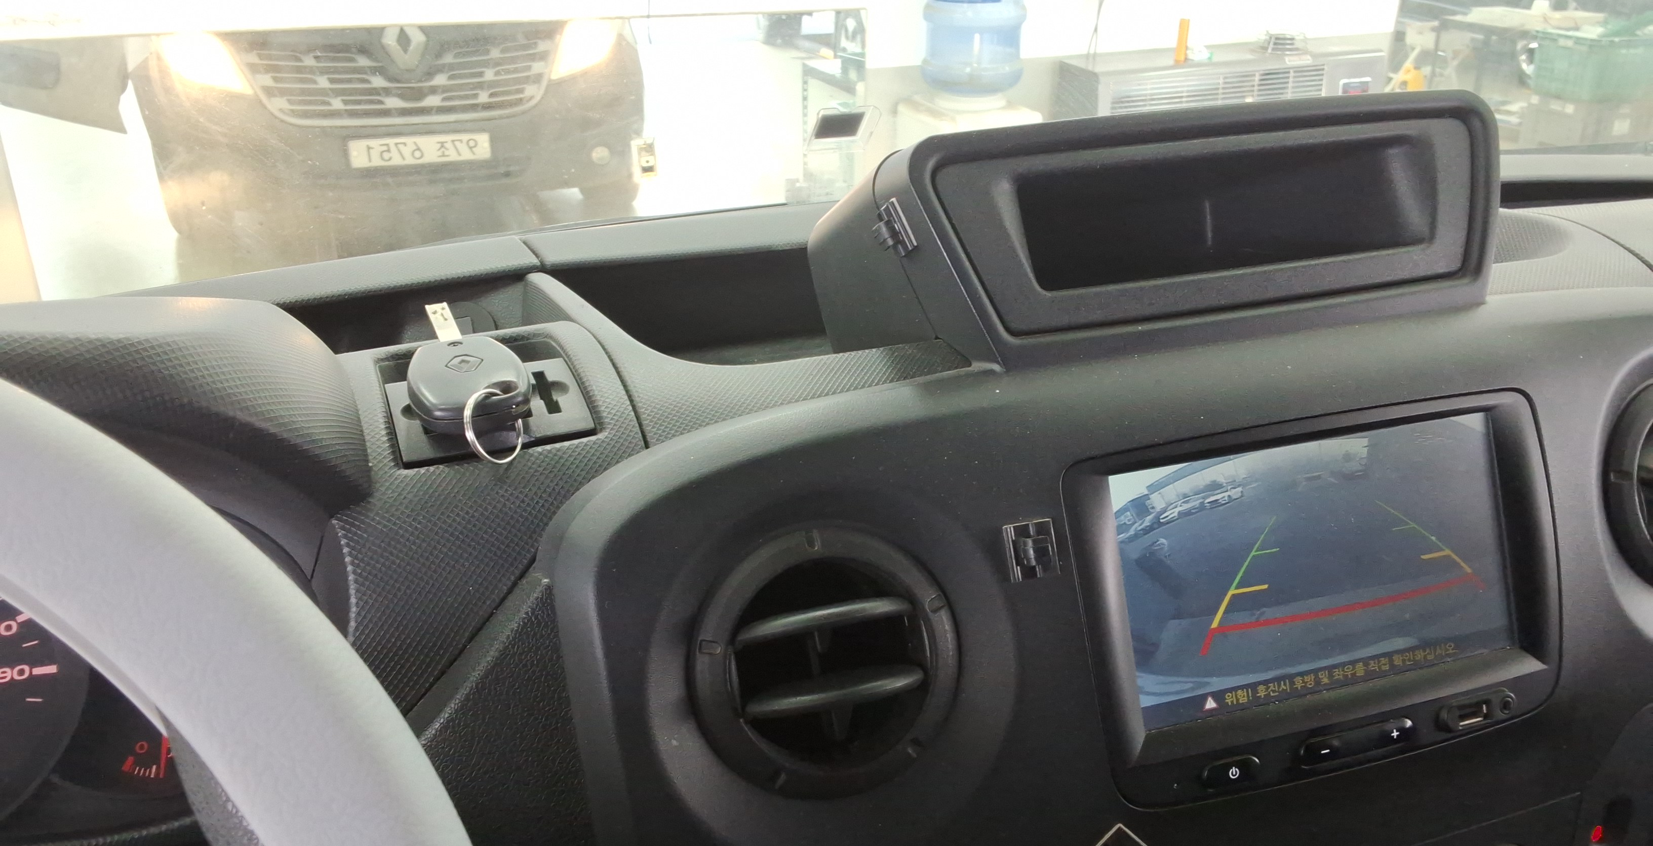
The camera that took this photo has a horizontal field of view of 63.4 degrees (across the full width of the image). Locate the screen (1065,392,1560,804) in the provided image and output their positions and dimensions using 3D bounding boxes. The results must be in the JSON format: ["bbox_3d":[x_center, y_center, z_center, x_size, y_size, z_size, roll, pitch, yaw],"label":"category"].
[{"bbox_3d":[0.174,0.060,0.478,0.189,0.126,0.024,-9,2,-14],"label":"screen"}]

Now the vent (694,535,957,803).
[{"bbox_3d":[-0.002,0.077,0.442,0.087,0.087,0.035,-9,2,-14],"label":"vent"}]

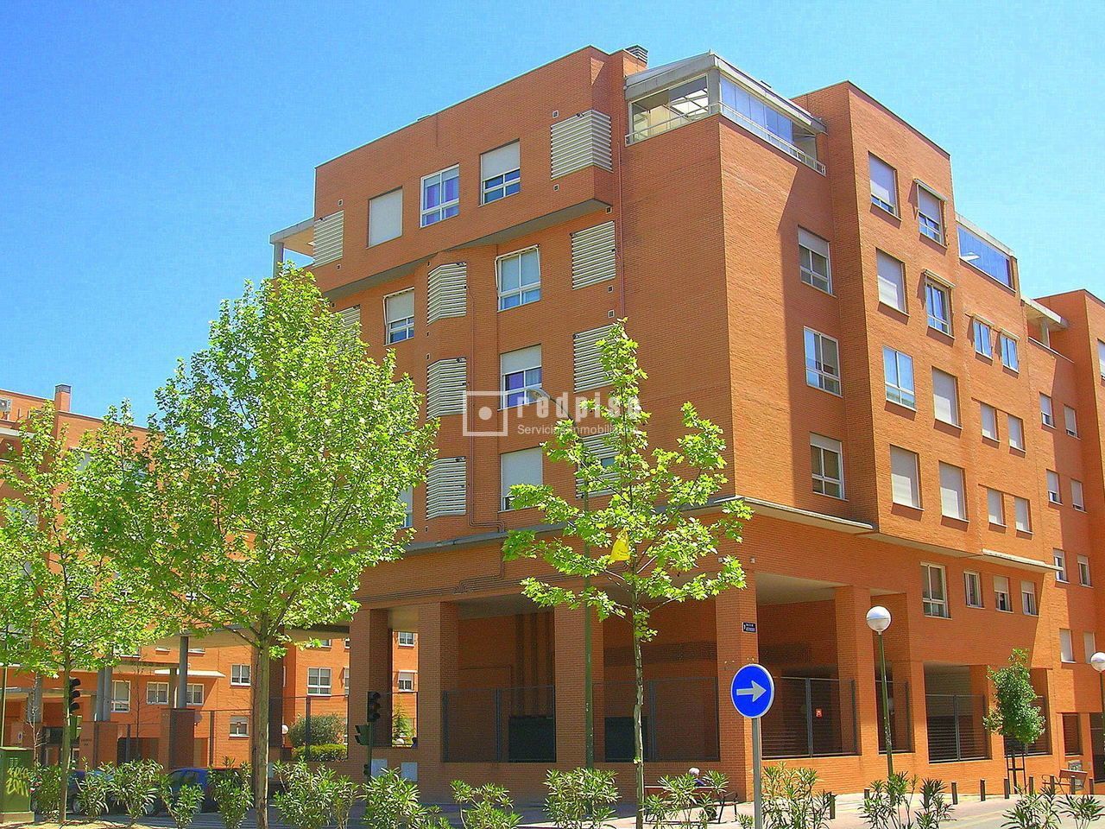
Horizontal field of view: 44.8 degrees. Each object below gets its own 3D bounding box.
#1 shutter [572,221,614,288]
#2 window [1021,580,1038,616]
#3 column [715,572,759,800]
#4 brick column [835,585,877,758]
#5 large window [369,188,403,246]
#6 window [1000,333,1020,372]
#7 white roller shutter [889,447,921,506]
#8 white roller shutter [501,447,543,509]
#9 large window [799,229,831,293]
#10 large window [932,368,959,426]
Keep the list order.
[{"bbox_3d":[1.150,-4.443,37.510,1.520,1.660,0.130,-12,-17,40],"label":"shutter"},{"bbox_3d":[16.443,6.376,46.443,0.160,1.160,1.270,-12,-18,40],"label":"window"},{"bbox_3d":[4.557,6.589,32.797,0.700,5.400,0.740,-12,-18,40],"label":"column"},{"bbox_3d":[8.658,7.297,38.163,0.650,4.590,0.955,-12,-18,40],"label":"brick column"},{"bbox_3d":[-5.312,-6.318,43.155,1.621,1.684,0.180,-12,-18,40],"label":"large window"},{"bbox_3d":[16.496,-2.239,48.667,0.160,1.270,1.430,-12,-18,40],"label":"window"},{"bbox_3d":[10.441,1.889,39.712,0.158,1.723,1.870,-12,-18,40],"label":"white roller shutter"},{"bbox_3d":[-0.872,1.897,39.351,1.655,1.694,0.138,-12,-18,40],"label":"white roller shutter"},{"bbox_3d":[7.498,-4.374,38.572,0.160,1.665,1.770,-12,-18,40],"label":"large window"},{"bbox_3d":[12.291,-0.500,42.030,0.180,1.655,1.849,-12,-18,40],"label":"large window"}]

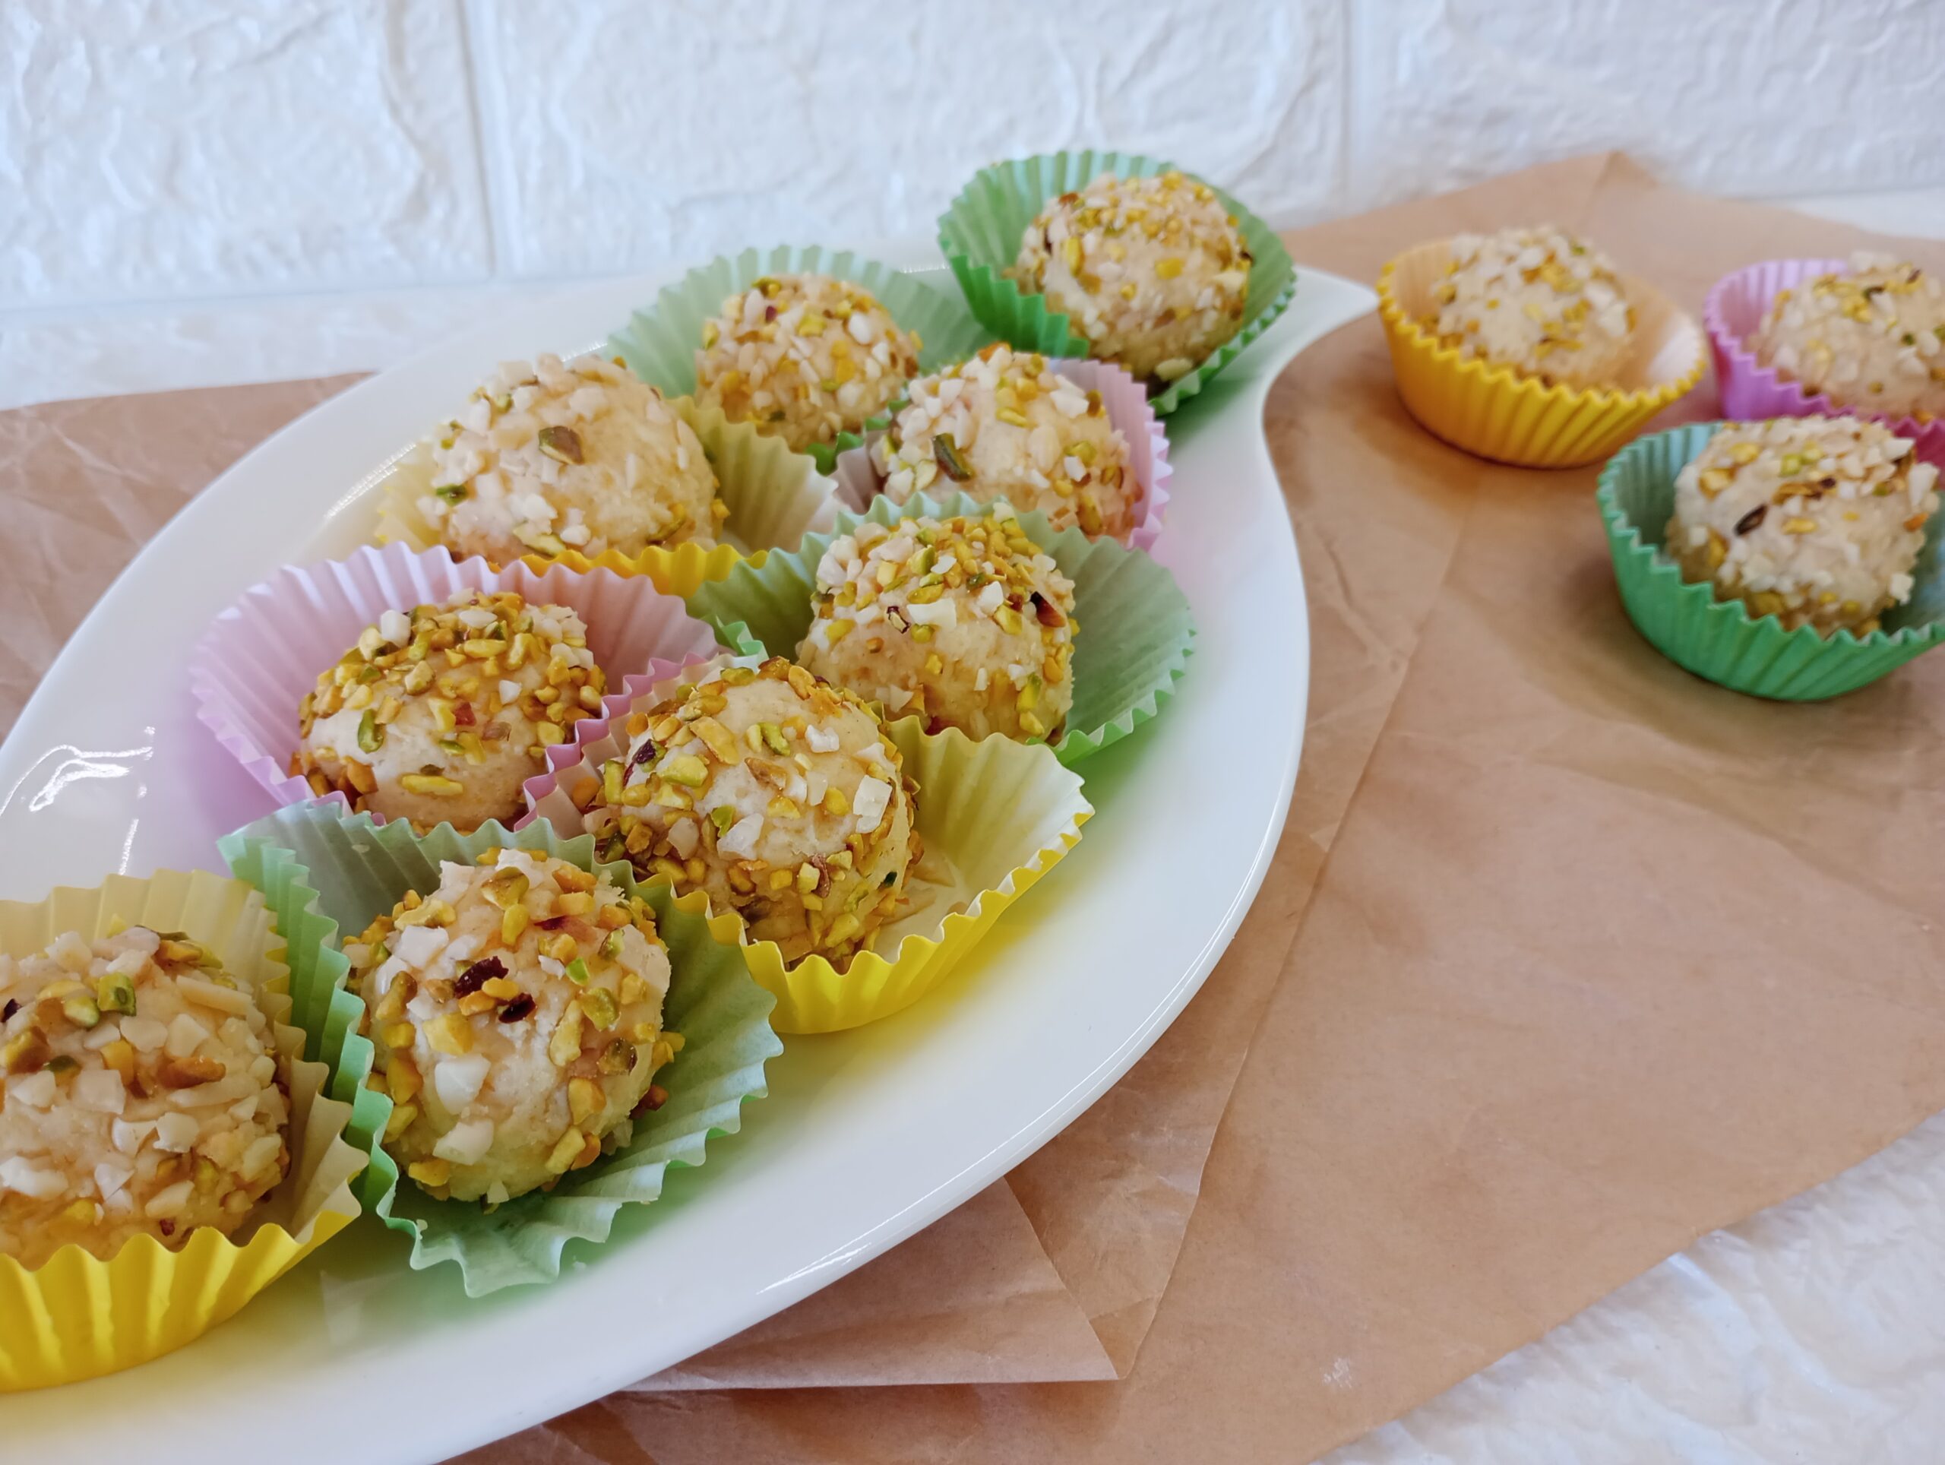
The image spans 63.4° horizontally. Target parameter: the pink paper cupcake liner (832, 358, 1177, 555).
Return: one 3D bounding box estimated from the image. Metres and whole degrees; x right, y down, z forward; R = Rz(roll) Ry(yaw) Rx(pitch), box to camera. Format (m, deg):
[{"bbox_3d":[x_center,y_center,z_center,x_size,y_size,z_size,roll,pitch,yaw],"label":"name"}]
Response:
[{"bbox_3d":[0.005,-0.036,0.253,0.056,0.025,0.060,-2,42,2],"label":"pink paper cupcake liner"}]

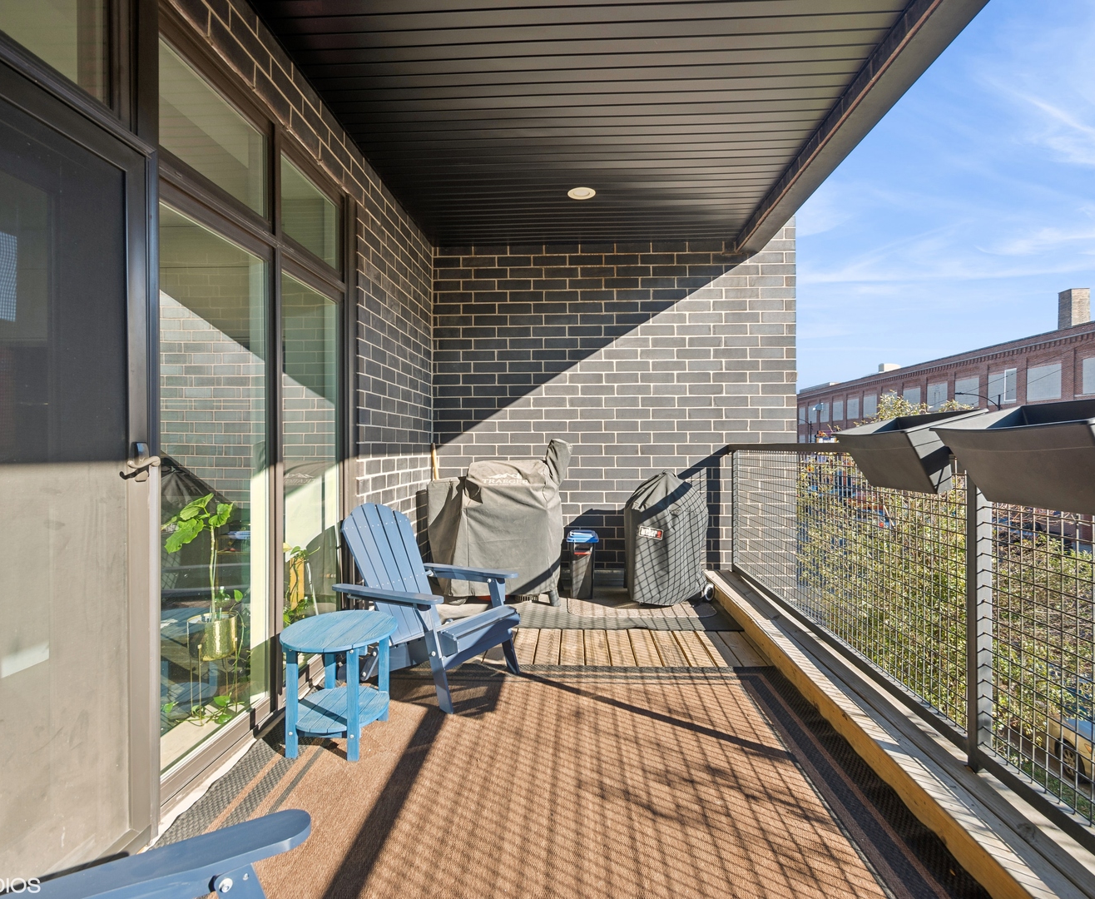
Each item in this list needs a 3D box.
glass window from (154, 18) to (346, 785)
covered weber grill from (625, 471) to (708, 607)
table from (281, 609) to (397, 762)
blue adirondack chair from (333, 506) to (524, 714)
[{"bbox_3d":[-1.248,-0.139,2.528,0.100,2.485,1.484,0,0,3],"label":"glass window"},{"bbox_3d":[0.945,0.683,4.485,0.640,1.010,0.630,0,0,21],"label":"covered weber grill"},{"bbox_3d":[-0.855,0.971,2.342,0.460,0.460,0.495,0,0,3],"label":"table"},{"bbox_3d":[-0.646,0.751,3.010,0.885,0.890,0.710,0,1,33],"label":"blue adirondack chair"}]

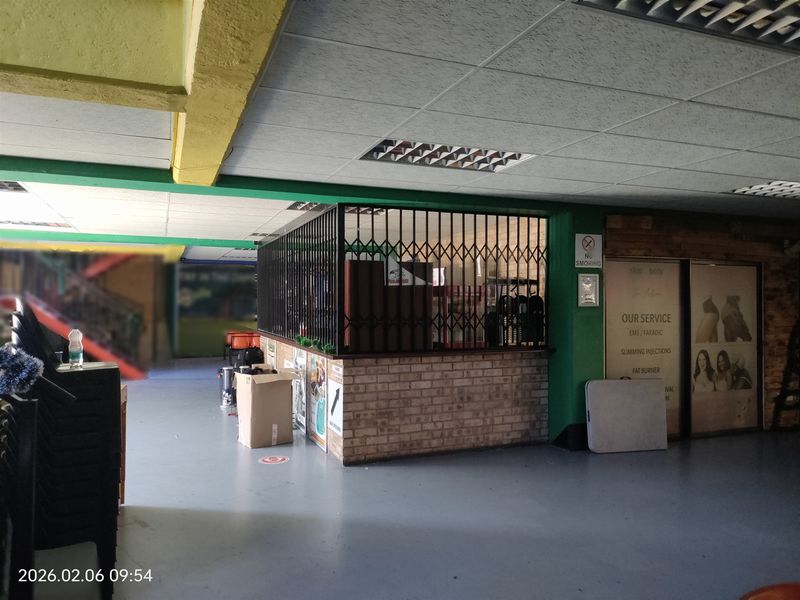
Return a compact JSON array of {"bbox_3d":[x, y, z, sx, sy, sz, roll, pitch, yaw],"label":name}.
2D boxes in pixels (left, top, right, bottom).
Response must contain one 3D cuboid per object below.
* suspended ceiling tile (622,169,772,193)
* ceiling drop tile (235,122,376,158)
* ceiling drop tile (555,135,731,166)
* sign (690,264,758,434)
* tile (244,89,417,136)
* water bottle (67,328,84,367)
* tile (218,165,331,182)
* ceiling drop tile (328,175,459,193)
[{"bbox_3d":[2.541,-1.017,4.954,1.183,0.018,0.589,0,0,-22],"label":"suspended ceiling tile"},{"bbox_3d":[-0.613,-1.016,3.717,0.841,0.018,0.594,0,0,-22],"label":"ceiling drop tile"},{"bbox_3d":[1.662,-1.013,3.958,1.183,0.018,0.589,0,0,-22],"label":"ceiling drop tile"},{"bbox_3d":[3.895,0.579,6.911,1.115,1.977,0.020,0,0,-22],"label":"sign"},{"bbox_3d":[-0.376,-1.007,3.135,0.827,0.018,0.589,0,0,-22],"label":"tile"},{"bbox_3d":[-1.664,0.246,2.970,0.073,0.194,0.073,0,0,-22],"label":"water bottle"},{"bbox_3d":[-1.005,-1.019,4.680,0.841,0.018,0.274,0,0,-22],"label":"tile"},{"bbox_3d":[-0.057,-1.024,5.066,1.194,0.018,0.274,0,0,-22],"label":"ceiling drop tile"}]

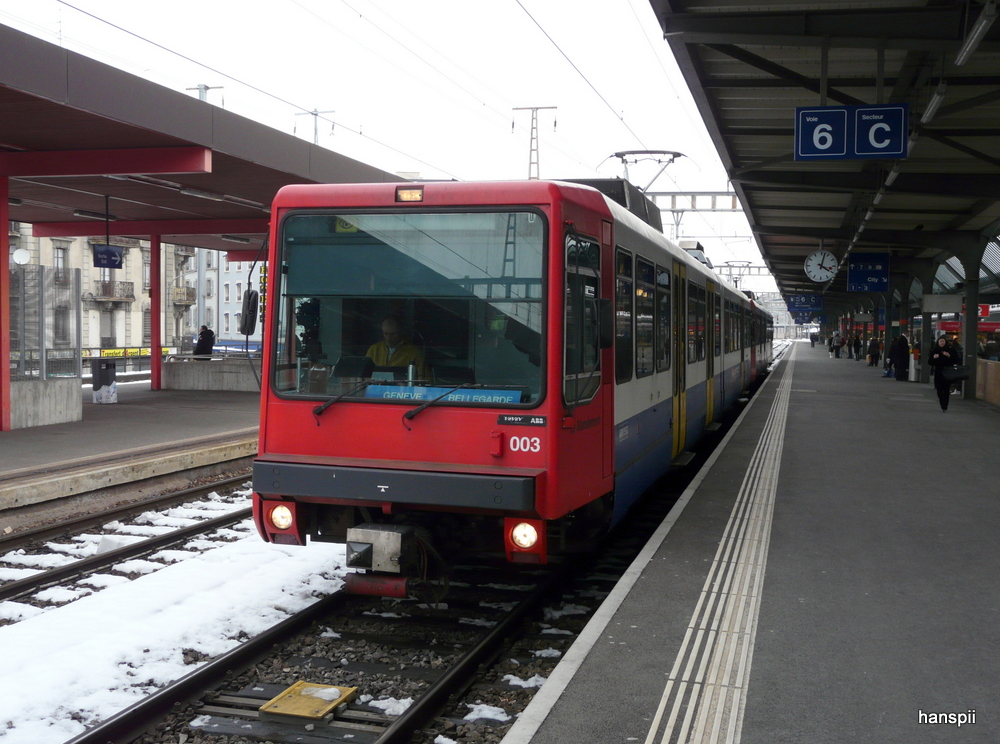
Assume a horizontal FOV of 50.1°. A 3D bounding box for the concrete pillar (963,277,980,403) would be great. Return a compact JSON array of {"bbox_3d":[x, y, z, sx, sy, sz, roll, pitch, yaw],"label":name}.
[{"bbox_3d":[12.233,-0.928,27.836,0.320,3.250,0.400,1,2,16],"label":"concrete pillar"}]

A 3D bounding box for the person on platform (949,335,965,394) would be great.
[{"bbox_3d":[12.820,-0.196,29.972,0.450,1.640,0.500,1,2,3],"label":"person on platform"}]

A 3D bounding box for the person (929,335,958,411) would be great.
[{"bbox_3d":[9.343,0.038,22.472,0.600,1.630,0.450,1,2,18],"label":"person"}]

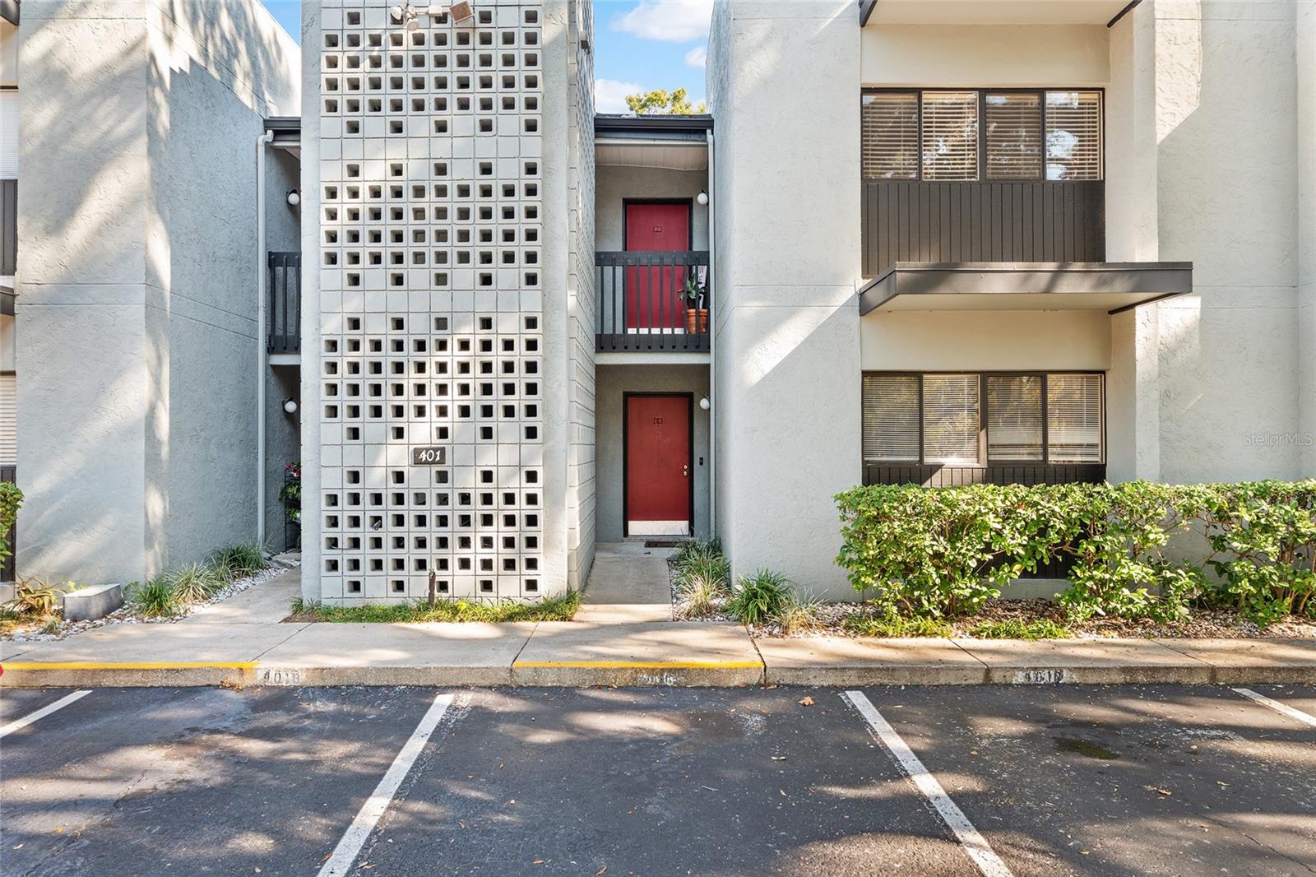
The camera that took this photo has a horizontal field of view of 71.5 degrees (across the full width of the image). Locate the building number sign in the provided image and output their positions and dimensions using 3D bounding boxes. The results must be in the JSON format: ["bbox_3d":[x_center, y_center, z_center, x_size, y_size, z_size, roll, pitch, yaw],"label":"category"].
[{"bbox_3d":[-2.124,0.163,8.500,0.300,0.165,0.030,0,-1,0],"label":"building number sign"}]

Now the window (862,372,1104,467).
[{"bbox_3d":[3.198,-0.187,8.980,2.370,0.940,0.100,0,-1,0],"label":"window"}]

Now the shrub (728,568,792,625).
[{"bbox_3d":[0.899,1.391,8.030,0.560,0.460,0.540,0,-1,0],"label":"shrub"}]

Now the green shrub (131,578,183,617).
[{"bbox_3d":[-4.565,1.443,8.330,0.450,0.340,0.430,0,-1,0],"label":"green shrub"}]

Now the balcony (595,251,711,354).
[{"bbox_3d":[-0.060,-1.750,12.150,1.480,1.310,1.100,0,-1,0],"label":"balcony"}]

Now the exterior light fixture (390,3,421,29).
[{"bbox_3d":[-2.333,-3.911,8.460,0.280,0.230,0.190,0,-1,0],"label":"exterior light fixture"}]

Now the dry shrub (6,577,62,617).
[{"bbox_3d":[-5.670,1.438,8.300,0.500,0.350,0.460,0,-1,0],"label":"dry shrub"}]

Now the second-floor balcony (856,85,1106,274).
[{"bbox_3d":[3.226,-2.519,9.030,2.390,1.860,0.200,0,-1,0],"label":"second-floor balcony"}]

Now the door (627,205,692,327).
[{"bbox_3d":[0.003,-2.432,13.430,0.920,2.030,0.070,0,-1,0],"label":"door"}]

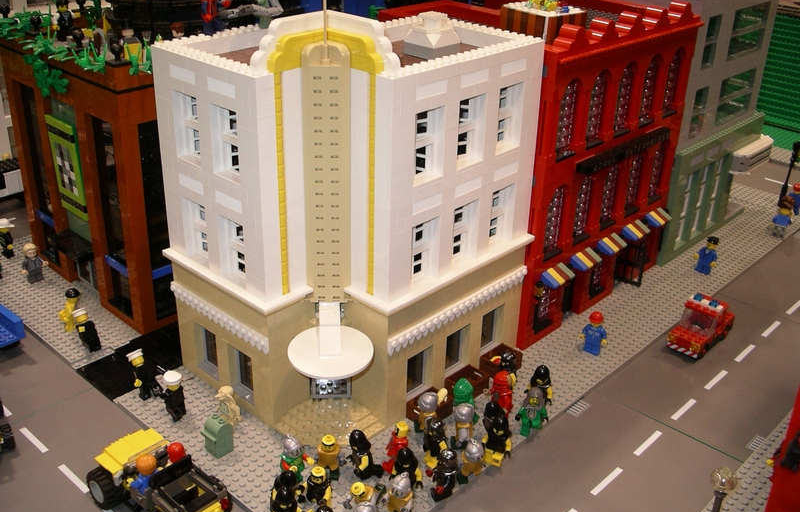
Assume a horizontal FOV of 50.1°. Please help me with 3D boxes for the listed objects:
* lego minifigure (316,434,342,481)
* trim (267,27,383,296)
[{"bbox_3d":[-0.052,0.149,0.635,0.026,0.040,0.015,0,27,-4],"label":"lego minifigure"},{"bbox_3d":[-0.052,-0.066,0.626,0.079,0.191,0.044,0,26,-2],"label":"trim"}]

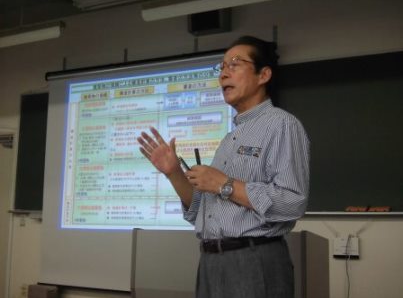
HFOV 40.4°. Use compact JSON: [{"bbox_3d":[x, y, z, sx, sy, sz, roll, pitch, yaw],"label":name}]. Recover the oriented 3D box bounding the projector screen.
[{"bbox_3d":[-0.523,0.217,4.815,2.302,2.044,0.100,-3,-8,26],"label":"projector screen"}]

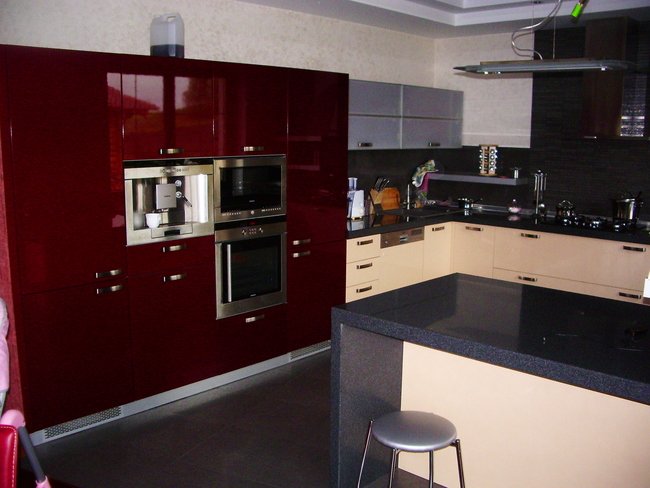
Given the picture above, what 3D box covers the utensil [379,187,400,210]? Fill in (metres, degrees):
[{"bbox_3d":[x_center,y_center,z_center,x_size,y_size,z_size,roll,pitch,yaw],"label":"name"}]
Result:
[{"bbox_3d":[0.601,-0.417,6.139,0.040,0.220,0.310,9,13,42],"label":"utensil"}]

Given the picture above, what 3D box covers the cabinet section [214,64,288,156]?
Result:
[{"bbox_3d":[-0.660,-0.867,4.312,0.580,0.561,0.600,10,14,44],"label":"cabinet section"}]

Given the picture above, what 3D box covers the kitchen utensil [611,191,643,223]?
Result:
[{"bbox_3d":[2.439,-0.303,5.320,0.250,0.220,0.210,5,11,24],"label":"kitchen utensil"}]

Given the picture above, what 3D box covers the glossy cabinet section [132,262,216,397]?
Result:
[{"bbox_3d":[-1.089,0.473,4.115,0.580,0.734,0.600,10,14,44],"label":"glossy cabinet section"}]

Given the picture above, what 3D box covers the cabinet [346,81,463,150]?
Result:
[{"bbox_3d":[0.538,-1.117,5.775,0.360,0.543,1.983,9,13,42],"label":"cabinet"}]

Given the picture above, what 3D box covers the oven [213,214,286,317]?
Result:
[{"bbox_3d":[-0.646,0.107,4.389,0.560,0.604,0.601,9,13,42],"label":"oven"}]

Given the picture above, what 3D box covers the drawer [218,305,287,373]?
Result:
[{"bbox_3d":[-0.659,0.586,4.556,0.540,0.367,0.600,10,14,44],"label":"drawer"}]

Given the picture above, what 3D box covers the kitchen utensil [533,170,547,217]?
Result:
[{"bbox_3d":[1.931,-0.452,5.920,0.130,0.400,0.130,4,10,18],"label":"kitchen utensil"}]

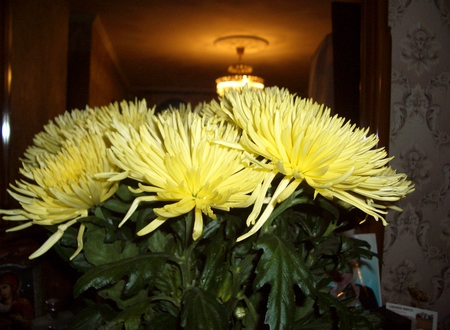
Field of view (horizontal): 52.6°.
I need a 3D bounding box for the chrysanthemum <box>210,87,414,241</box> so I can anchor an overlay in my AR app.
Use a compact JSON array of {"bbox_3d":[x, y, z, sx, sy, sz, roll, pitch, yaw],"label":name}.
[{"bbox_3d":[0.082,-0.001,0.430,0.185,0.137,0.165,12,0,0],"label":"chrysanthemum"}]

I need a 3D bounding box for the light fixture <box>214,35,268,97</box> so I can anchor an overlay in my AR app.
[{"bbox_3d":[0.148,-0.881,4.200,0.500,0.510,0.500,0,0,0],"label":"light fixture"}]

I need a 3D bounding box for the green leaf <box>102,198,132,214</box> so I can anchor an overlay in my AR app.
[{"bbox_3d":[-0.111,0.043,0.470,0.040,0.020,0.030,0,0,0],"label":"green leaf"}]

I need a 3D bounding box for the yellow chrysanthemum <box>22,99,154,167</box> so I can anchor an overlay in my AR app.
[{"bbox_3d":[-0.165,-0.030,0.550,0.160,0.105,0.145,0,0,0],"label":"yellow chrysanthemum"}]

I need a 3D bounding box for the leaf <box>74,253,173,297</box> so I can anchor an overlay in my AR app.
[{"bbox_3d":[-0.096,0.103,0.430,0.092,0.039,0.038,12,0,0],"label":"leaf"}]

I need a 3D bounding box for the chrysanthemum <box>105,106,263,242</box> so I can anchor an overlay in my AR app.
[{"bbox_3d":[-0.038,0.010,0.440,0.155,0.123,0.145,0,0,0],"label":"chrysanthemum"}]

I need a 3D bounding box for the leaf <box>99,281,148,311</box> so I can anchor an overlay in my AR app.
[{"bbox_3d":[-0.103,0.130,0.460,0.056,0.034,0.034,0,0,0],"label":"leaf"}]

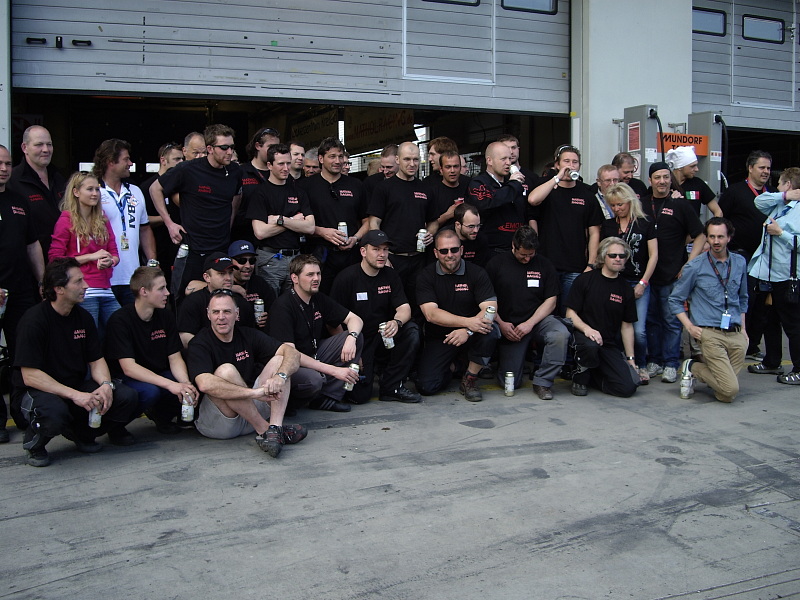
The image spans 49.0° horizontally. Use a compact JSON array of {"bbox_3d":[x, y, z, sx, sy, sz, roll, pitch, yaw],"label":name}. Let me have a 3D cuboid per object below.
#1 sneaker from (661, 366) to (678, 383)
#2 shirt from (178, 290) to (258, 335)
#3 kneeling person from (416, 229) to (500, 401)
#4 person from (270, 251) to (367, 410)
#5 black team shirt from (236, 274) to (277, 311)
[{"bbox_3d":[2.118,0.585,6.880,0.115,0.120,0.300,2,6,22],"label":"sneaker"},{"bbox_3d":[-1.164,0.215,5.600,0.520,0.560,0.320,-3,6,-32],"label":"shirt"},{"bbox_3d":[0.414,0.088,6.220,0.590,1.170,0.760,-1,5,-8],"label":"kneeling person"},{"bbox_3d":[-0.553,0.206,5.750,0.680,1.020,0.560,4,7,40],"label":"person"},{"bbox_3d":[-1.029,0.110,5.850,0.480,0.580,0.320,-2,6,-25],"label":"black team shirt"}]

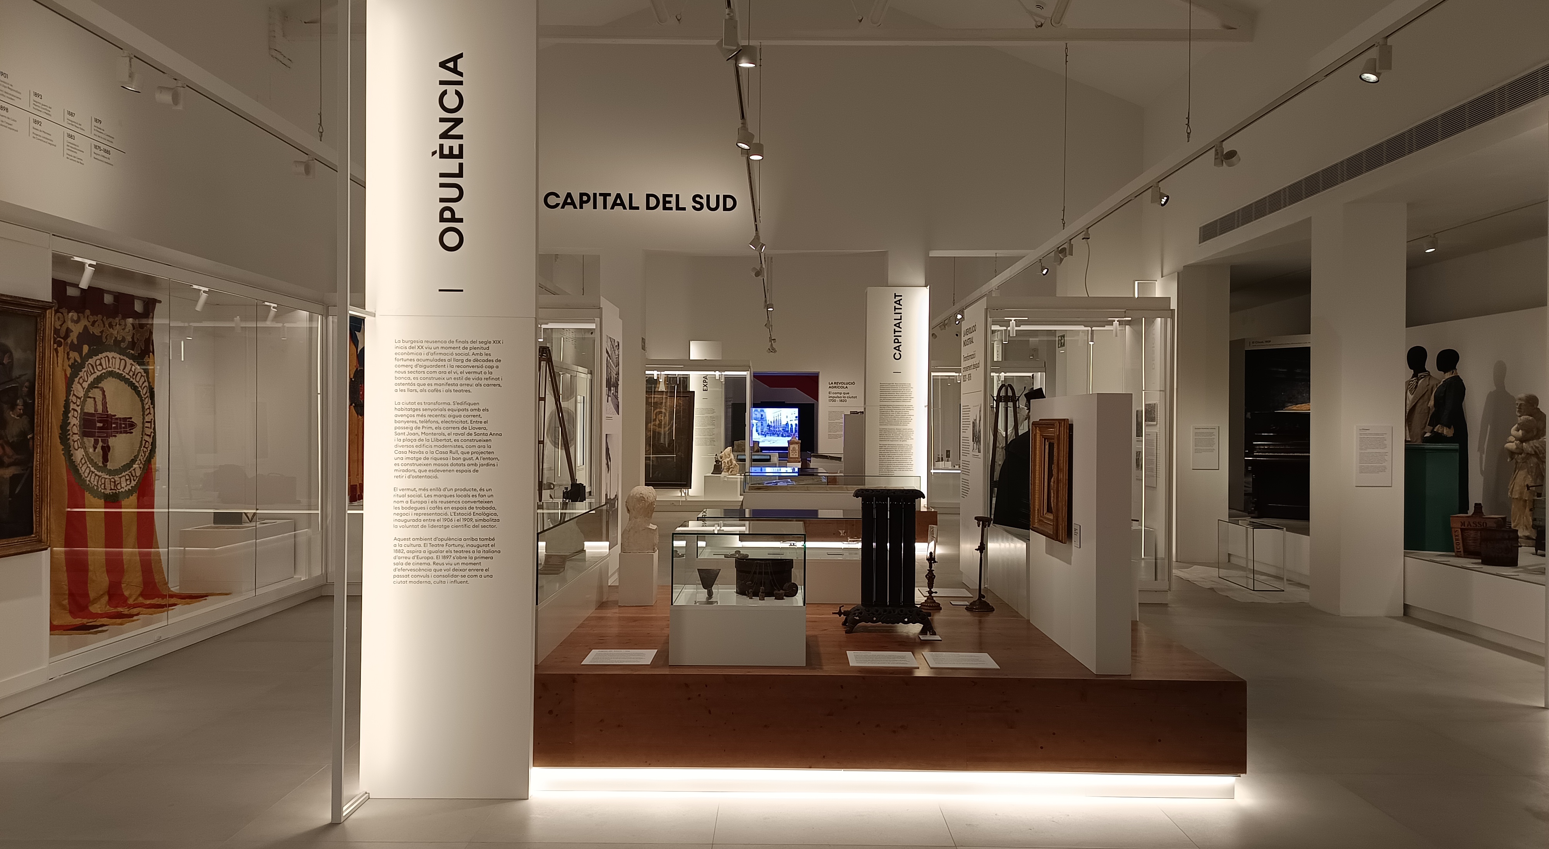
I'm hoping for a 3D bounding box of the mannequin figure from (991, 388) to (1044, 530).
[{"bbox_3d":[1.620,0.210,6.579,0.430,0.865,0.550,0,0,-32],"label":"mannequin figure"}]

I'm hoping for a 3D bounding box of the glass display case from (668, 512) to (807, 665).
[{"bbox_3d":[-0.154,0.754,4.893,0.580,0.575,0.545,0,0,0],"label":"glass display case"}]

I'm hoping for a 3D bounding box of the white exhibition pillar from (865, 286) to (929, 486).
[{"bbox_3d":[1.543,-0.121,13.542,0.740,3.200,0.500,0,0,0],"label":"white exhibition pillar"}]

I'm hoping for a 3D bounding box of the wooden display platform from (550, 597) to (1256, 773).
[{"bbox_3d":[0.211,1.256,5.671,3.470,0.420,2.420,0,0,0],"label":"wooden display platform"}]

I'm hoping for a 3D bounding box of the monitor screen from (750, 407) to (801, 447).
[{"bbox_3d":[0.026,0.060,24.400,1.150,0.910,0.080,0,0,0],"label":"monitor screen"}]

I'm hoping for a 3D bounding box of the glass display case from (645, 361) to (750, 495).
[{"bbox_3d":[-1.404,0.102,19.357,2.000,2.460,0.700,0,0,0],"label":"glass display case"}]

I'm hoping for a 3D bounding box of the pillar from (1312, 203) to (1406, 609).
[{"bbox_3d":[4.928,-0.121,9.089,0.490,3.400,0.510,0,0,0],"label":"pillar"}]

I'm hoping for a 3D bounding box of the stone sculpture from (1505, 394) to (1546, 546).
[{"bbox_3d":[6.852,0.403,9.754,0.400,1.360,0.420,0,0,-11],"label":"stone sculpture"}]

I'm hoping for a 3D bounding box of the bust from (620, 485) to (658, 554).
[{"bbox_3d":[-0.789,0.551,6.255,0.210,0.385,0.200,0,0,-17],"label":"bust"}]

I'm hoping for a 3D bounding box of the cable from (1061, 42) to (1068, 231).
[{"bbox_3d":[2.870,-2.835,10.594,0.025,1.860,0.025,0,0,0],"label":"cable"}]

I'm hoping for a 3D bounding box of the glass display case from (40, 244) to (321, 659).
[{"bbox_3d":[-4.532,0.168,7.843,0.970,2.350,3.600,0,0,0],"label":"glass display case"}]

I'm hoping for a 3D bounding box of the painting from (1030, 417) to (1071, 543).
[{"bbox_3d":[1.329,0.260,5.168,0.070,0.565,0.530,0,0,0],"label":"painting"}]

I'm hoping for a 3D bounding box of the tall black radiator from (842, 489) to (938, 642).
[{"bbox_3d":[0.570,0.687,5.473,0.480,0.725,0.250,0,0,0],"label":"tall black radiator"}]

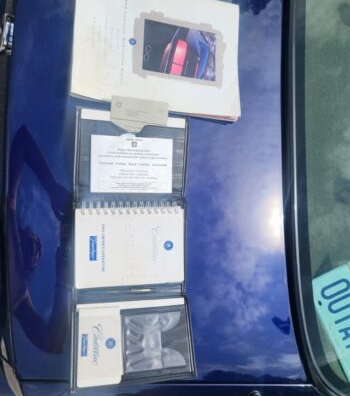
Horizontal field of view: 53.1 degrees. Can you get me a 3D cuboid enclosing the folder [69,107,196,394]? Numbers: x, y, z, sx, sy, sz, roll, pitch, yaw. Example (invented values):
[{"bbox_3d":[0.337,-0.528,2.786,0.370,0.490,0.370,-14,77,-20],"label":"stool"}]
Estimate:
[{"bbox_3d":[-0.067,0.077,0.608,0.203,0.030,0.460,1,82,-17],"label":"folder"}]

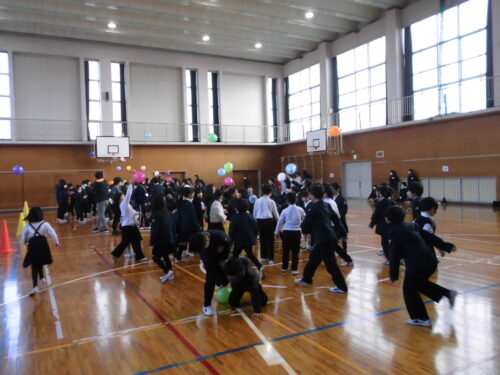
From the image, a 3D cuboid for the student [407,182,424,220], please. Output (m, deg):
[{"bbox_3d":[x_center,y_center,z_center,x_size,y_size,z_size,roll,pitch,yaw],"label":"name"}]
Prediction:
[{"bbox_3d":[2.392,0.570,5.485,0.340,1.270,0.380,-2,1,-3],"label":"student"}]

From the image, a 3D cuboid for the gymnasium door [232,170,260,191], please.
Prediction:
[{"bbox_3d":[-0.216,-0.252,24.918,1.951,1.725,0.120,-3,3,-28],"label":"gymnasium door"}]

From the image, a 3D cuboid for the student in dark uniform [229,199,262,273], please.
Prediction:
[{"bbox_3d":[-0.083,0.764,5.650,0.420,1.166,0.520,-3,2,-21],"label":"student in dark uniform"}]

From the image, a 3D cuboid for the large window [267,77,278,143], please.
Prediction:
[{"bbox_3d":[1.612,-5.400,26.267,0.908,4.491,0.150,-3,3,-28],"label":"large window"}]

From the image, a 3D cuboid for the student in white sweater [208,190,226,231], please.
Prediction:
[{"bbox_3d":[-0.563,0.692,6.500,0.360,1.279,0.350,-3,2,-28],"label":"student in white sweater"}]

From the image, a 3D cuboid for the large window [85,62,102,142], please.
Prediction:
[{"bbox_3d":[-9.544,-5.287,22.900,0.930,4.850,0.180,-2,2,-30],"label":"large window"}]

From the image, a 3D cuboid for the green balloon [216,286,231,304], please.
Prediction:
[{"bbox_3d":[-0.312,1.302,4.520,0.195,0.200,0.195,-2,2,0],"label":"green balloon"}]

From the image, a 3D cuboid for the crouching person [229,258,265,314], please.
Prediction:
[{"bbox_3d":[-0.050,1.000,3.970,0.480,0.540,0.640,0,0,19],"label":"crouching person"}]

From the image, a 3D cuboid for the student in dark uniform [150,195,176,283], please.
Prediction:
[{"bbox_3d":[-1.238,0.701,5.286,0.360,1.220,0.380,0,2,45],"label":"student in dark uniform"}]

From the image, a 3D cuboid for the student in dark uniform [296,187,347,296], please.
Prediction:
[{"bbox_3d":[0.887,0.623,4.805,0.580,1.280,0.480,0,2,45],"label":"student in dark uniform"}]

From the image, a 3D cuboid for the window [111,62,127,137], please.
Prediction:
[{"bbox_3d":[-7.468,-4.871,21.345,0.846,4.385,0.150,-3,3,-28],"label":"window"}]

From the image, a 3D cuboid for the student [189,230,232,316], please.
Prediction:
[{"bbox_3d":[-0.479,0.963,4.550,0.450,0.882,0.660,0,3,37],"label":"student"}]

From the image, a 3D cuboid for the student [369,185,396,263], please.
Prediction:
[{"bbox_3d":[2.258,0.602,6.350,0.460,1.270,0.380,-2,2,9],"label":"student"}]

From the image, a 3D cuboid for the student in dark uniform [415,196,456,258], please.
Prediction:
[{"bbox_3d":[2.135,0.674,4.537,0.380,1.120,0.380,-2,1,-21],"label":"student in dark uniform"}]

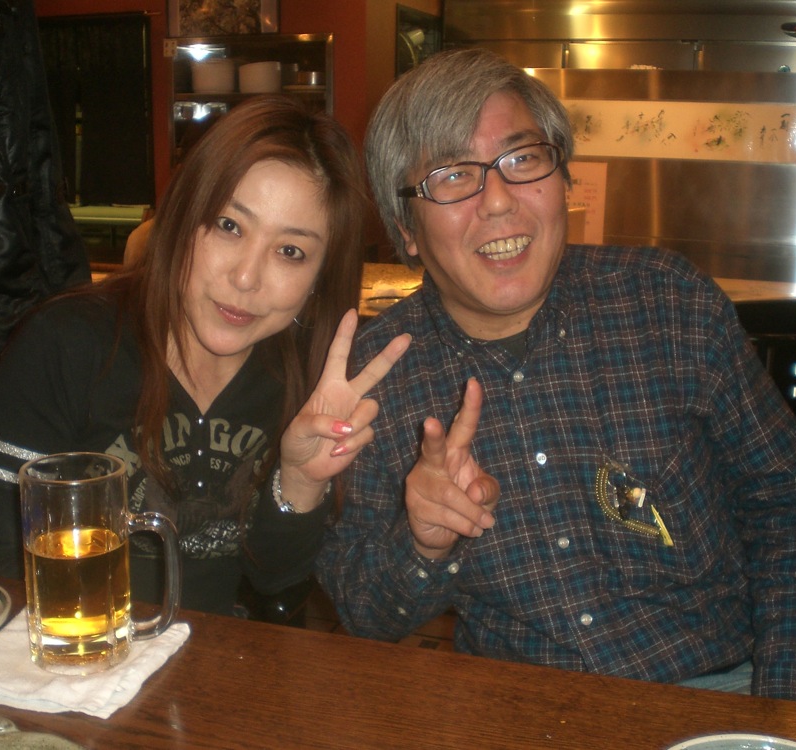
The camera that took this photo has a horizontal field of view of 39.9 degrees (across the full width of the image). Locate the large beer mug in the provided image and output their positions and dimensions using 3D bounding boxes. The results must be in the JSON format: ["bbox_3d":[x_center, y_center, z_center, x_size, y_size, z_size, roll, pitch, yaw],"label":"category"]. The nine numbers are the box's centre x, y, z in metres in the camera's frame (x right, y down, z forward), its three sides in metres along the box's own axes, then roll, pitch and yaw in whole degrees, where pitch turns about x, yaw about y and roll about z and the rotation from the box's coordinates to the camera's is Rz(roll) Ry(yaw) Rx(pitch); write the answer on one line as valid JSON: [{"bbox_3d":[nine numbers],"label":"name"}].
[{"bbox_3d":[-0.231,0.145,0.865,0.119,0.153,0.080,-2,12,-17],"label":"large beer mug"}]

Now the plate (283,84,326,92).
[{"bbox_3d":[-0.375,-1.176,4.500,0.195,0.026,0.195,1,11,0],"label":"plate"}]

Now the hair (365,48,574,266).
[{"bbox_3d":[0.071,-0.218,1.100,0.192,0.210,0.220,-14,12,-2],"label":"hair"}]

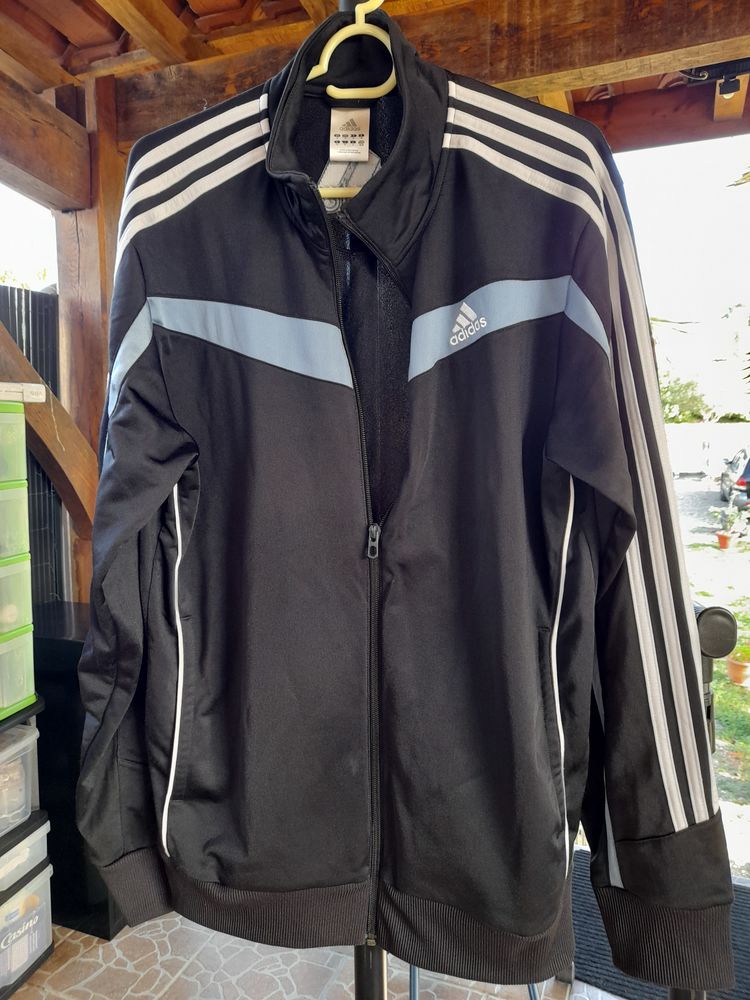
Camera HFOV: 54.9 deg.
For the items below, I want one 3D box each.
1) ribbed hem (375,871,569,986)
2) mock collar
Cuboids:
[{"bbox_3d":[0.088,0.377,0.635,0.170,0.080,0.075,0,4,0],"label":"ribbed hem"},{"bbox_3d":[-0.017,-0.318,0.630,0.165,0.225,0.120,0,4,0],"label":"mock collar"}]

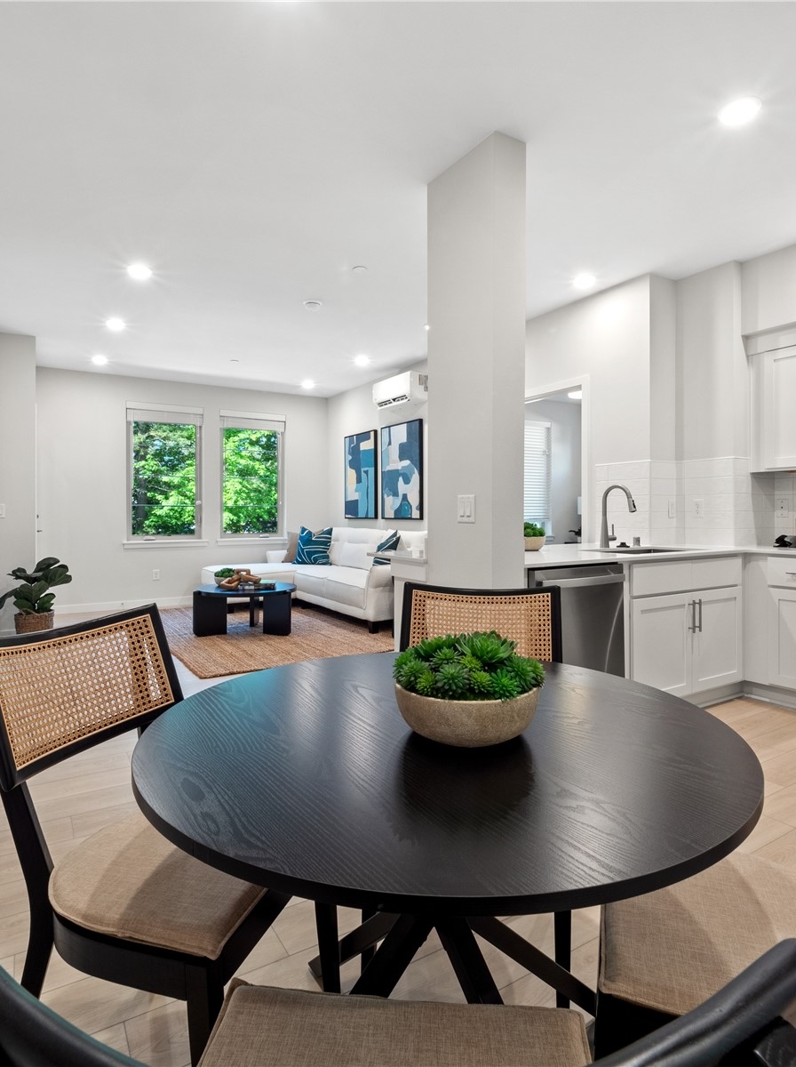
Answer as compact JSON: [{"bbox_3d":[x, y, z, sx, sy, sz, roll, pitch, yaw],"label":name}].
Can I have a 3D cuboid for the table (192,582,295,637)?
[{"bbox_3d":[-1.547,0.749,5.820,1.030,0.410,1.030,-1,2,-32],"label":"table"}]

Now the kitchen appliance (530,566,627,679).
[{"bbox_3d":[0.719,0.600,2.995,0.600,0.860,0.600,-1,2,-32],"label":"kitchen appliance"}]

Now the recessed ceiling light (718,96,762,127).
[{"bbox_3d":[1.446,-1.768,2.425,0.155,0.030,0.155,0,2,0],"label":"recessed ceiling light"}]

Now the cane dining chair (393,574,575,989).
[{"bbox_3d":[0.203,0.627,1.596,0.520,0.880,0.580,0,1,13],"label":"cane dining chair"}]

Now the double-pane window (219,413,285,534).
[{"bbox_3d":[-1.983,-0.793,7.881,0.885,1.665,0.120,-1,2,-32],"label":"double-pane window"}]

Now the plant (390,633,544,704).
[{"bbox_3d":[0.115,0.208,0.975,0.255,0.100,0.250,0,1,0],"label":"plant"}]

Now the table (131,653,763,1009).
[{"bbox_3d":[0.073,0.705,1.058,1.000,0.750,1.000,0,1,0],"label":"table"}]

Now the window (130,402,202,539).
[{"bbox_3d":[-2.943,-0.772,7.275,0.885,1.665,0.120,-1,2,-32],"label":"window"}]

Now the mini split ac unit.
[{"bbox_3d":[0.019,-1.584,6.488,0.225,0.295,0.780,-1,2,-32],"label":"mini split ac unit"}]

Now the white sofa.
[{"bbox_3d":[-0.989,0.460,6.715,1.840,0.940,2.870,-1,2,-32],"label":"white sofa"}]

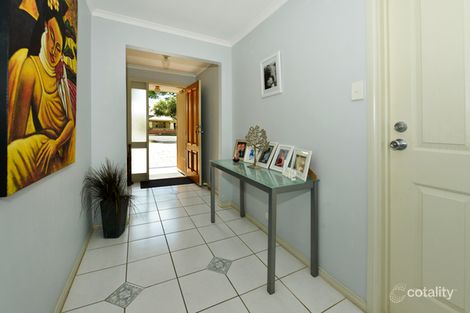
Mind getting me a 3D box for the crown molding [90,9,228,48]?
[{"bbox_3d":[-0.762,-1.586,2.317,1.669,0.085,0.080,-1,5,-27],"label":"crown molding"}]

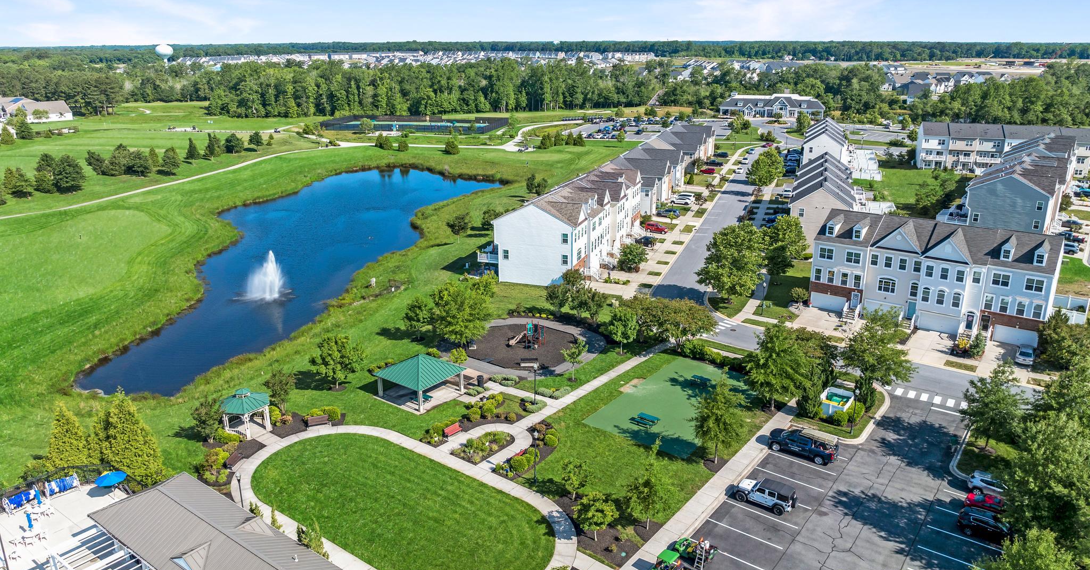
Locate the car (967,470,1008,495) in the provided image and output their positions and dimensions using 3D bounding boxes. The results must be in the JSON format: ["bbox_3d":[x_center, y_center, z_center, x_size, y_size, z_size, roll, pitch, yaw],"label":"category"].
[{"bbox_3d":[35.569,15.730,58.913,4.480,1.650,1.830,13,22,36],"label":"car"}]

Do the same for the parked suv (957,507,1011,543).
[{"bbox_3d":[32.192,17.331,54.033,4.620,1.680,1.850,13,22,36],"label":"parked suv"}]

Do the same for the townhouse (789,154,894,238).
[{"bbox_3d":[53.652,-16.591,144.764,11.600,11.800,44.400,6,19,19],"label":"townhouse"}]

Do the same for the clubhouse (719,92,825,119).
[{"bbox_3d":[108.777,-85.660,359.275,48.000,10.000,24.500,6,19,18],"label":"clubhouse"}]

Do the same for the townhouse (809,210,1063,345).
[{"bbox_3d":[51.257,-2.232,100.044,27.300,12.200,13.200,12,22,34],"label":"townhouse"}]

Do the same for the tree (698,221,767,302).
[{"bbox_3d":[25.107,-2.847,100.805,9.200,11.100,9.200,6,19,19],"label":"tree"}]

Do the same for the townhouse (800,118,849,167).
[{"bbox_3d":[75.312,-37.055,202.879,10.300,12.100,39.500,6,19,19],"label":"townhouse"}]

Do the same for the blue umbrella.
[{"bbox_3d":[-34.254,16.232,59.889,2.280,2.440,2.280,-12,21,-32],"label":"blue umbrella"}]

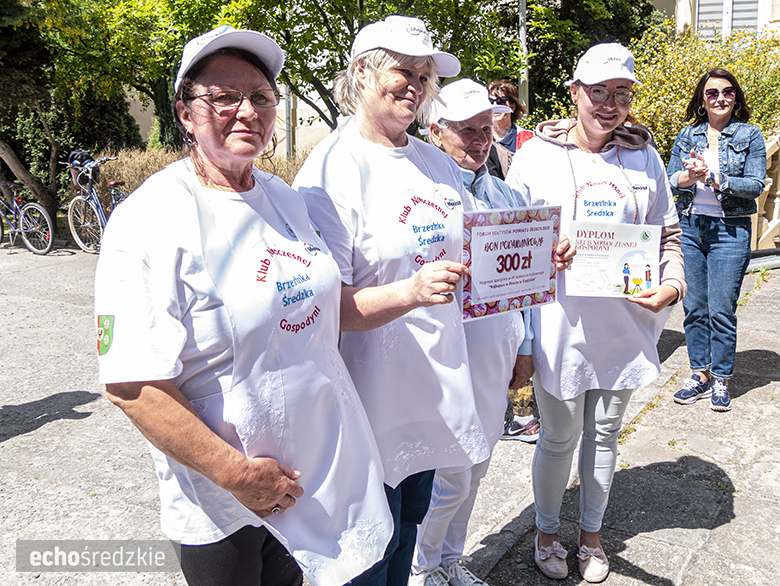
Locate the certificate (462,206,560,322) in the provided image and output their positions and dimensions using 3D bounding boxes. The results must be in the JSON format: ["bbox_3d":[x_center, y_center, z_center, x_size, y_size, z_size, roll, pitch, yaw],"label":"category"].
[{"bbox_3d":[0.256,-0.065,1.300,0.300,0.213,0.010,-9,14,-37],"label":"certificate"}]

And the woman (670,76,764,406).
[{"bbox_3d":[1.640,-0.240,3.200,0.500,1.700,0.400,6,15,29],"label":"woman"}]

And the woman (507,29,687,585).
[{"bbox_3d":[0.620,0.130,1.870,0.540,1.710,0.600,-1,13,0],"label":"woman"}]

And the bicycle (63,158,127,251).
[{"bbox_3d":[-3.500,-1.100,7.850,0.620,1.090,1.750,0,13,6],"label":"bicycle"}]

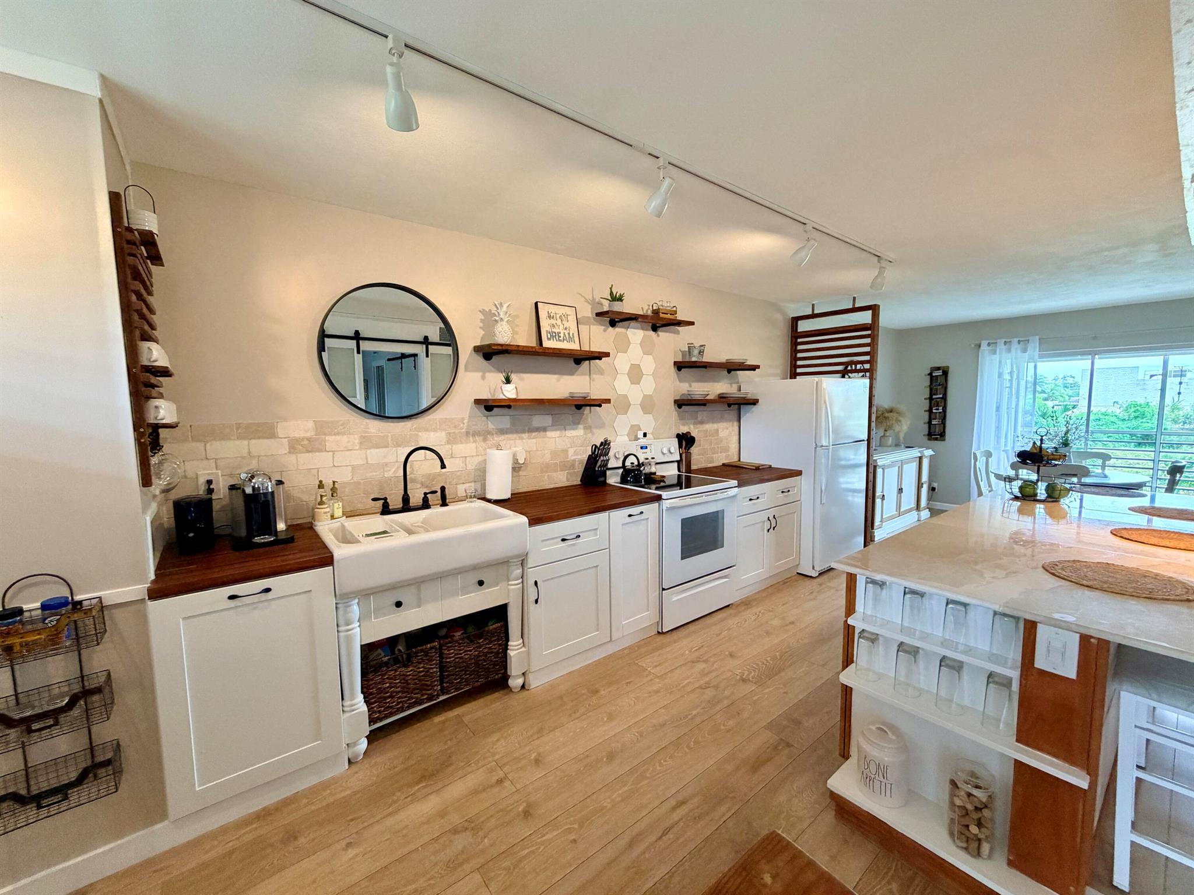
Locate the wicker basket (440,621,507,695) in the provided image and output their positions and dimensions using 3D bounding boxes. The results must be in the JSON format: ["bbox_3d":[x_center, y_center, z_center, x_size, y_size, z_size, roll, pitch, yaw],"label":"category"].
[{"bbox_3d":[-0.689,1.016,2.500,0.325,0.275,0.350,-4,6,-33],"label":"wicker basket"}]

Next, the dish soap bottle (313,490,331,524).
[{"bbox_3d":[-1.349,0.289,2.367,0.068,0.150,0.066,-3,5,-21],"label":"dish soap bottle"}]

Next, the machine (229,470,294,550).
[{"bbox_3d":[-1.458,0.249,2.089,0.222,0.294,0.309,-5,7,-39],"label":"machine"}]

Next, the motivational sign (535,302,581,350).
[{"bbox_3d":[-0.250,-0.795,3.226,0.310,0.312,0.028,-5,-3,-38],"label":"motivational sign"}]

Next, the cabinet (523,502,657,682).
[{"bbox_3d":[-0.174,0.764,2.983,0.937,0.850,0.661,-5,7,-39],"label":"cabinet"}]

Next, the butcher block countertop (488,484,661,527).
[{"bbox_3d":[-0.162,0.329,3.003,0.960,0.045,0.670,-5,7,-38],"label":"butcher block countertop"}]

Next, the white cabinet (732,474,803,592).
[{"bbox_3d":[1.195,0.672,4.098,0.903,0.853,0.635,-5,6,-38],"label":"white cabinet"}]

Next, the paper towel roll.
[{"bbox_3d":[-0.594,0.160,2.903,0.148,0.291,0.148,-1,5,0],"label":"paper towel roll"}]

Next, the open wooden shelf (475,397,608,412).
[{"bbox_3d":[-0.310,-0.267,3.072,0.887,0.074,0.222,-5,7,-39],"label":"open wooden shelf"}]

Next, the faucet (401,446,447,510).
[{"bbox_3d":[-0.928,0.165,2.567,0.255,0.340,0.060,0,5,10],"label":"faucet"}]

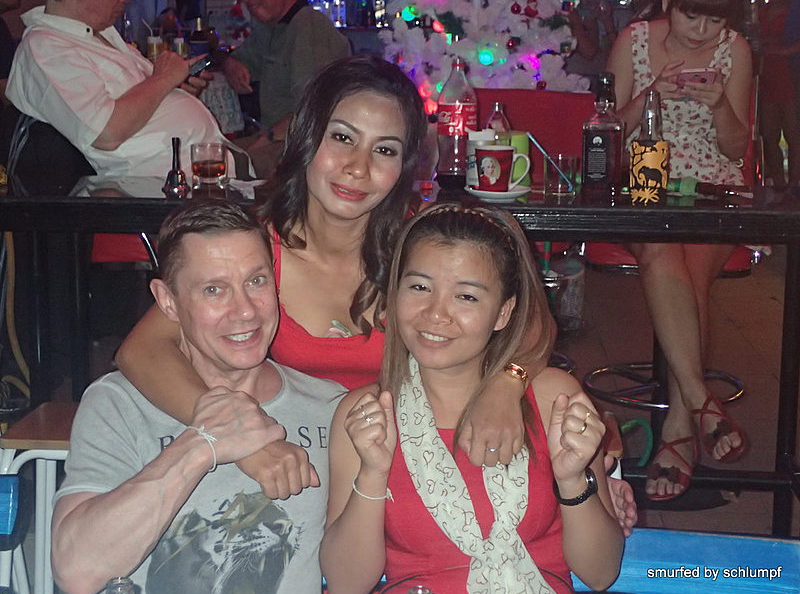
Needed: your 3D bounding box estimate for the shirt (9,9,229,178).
[{"bbox_3d":[-0.763,-0.560,3.700,0.580,0.500,0.490,2,11,9],"label":"shirt"}]

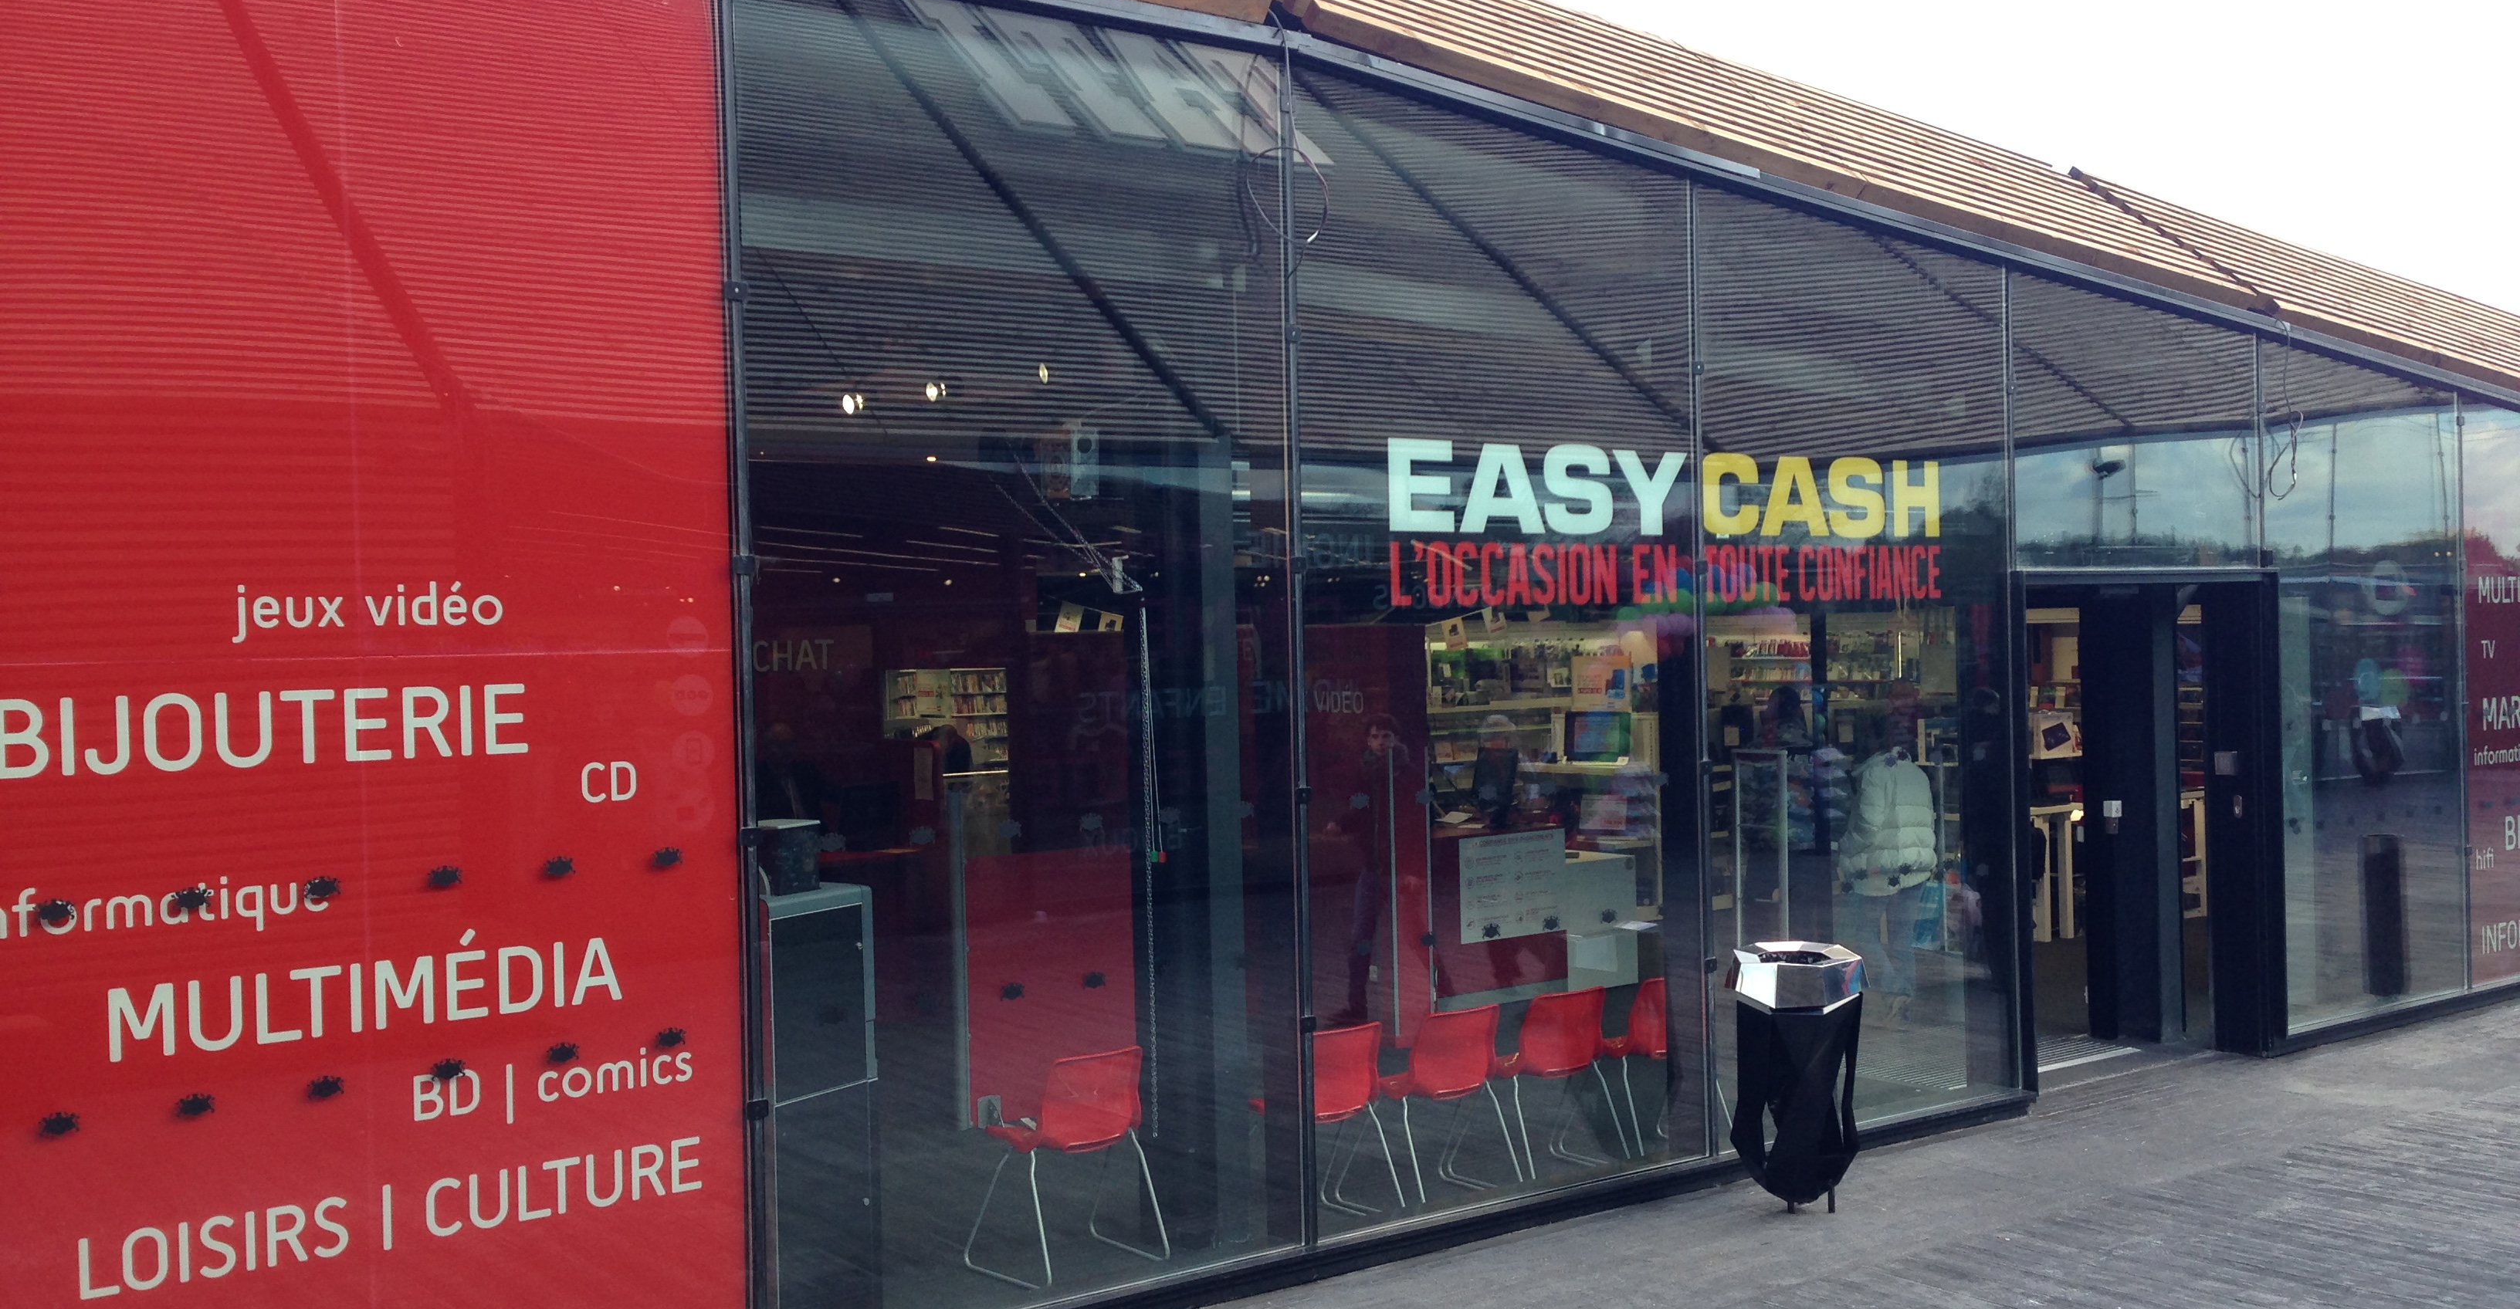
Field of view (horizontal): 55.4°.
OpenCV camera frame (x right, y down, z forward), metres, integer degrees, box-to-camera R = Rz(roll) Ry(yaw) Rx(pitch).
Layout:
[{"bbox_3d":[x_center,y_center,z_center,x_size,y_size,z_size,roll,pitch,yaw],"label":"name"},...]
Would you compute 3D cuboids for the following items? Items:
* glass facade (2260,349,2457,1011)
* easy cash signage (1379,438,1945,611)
[{"bbox_3d":[5.678,0.124,12.292,1.970,3.390,0.080,-2,1,-38],"label":"glass facade"},{"bbox_3d":[1.658,-0.486,9.179,3.095,0.588,0.040,-2,1,-38],"label":"easy cash signage"}]

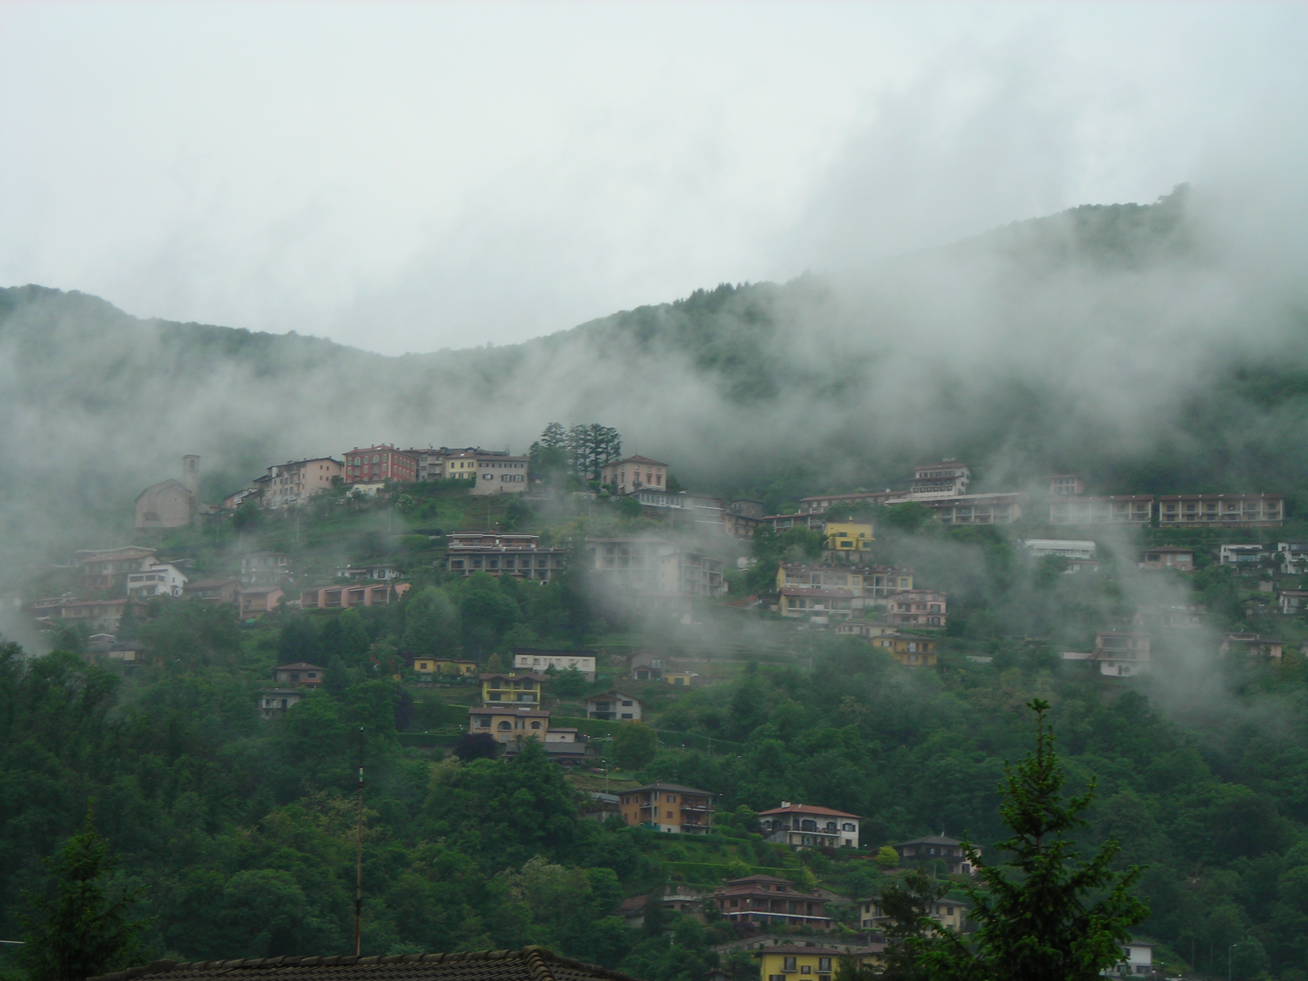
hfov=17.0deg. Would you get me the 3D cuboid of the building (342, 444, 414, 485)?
[{"bbox_3d":[-85.720,-7.120,1370.000,17.400,13.140,16.000,-5,-12,28],"label":"building"}]

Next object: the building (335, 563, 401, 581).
[{"bbox_3d":[-72.770,21.120,1115.000,15.000,5.140,8.500,-3,-11,16],"label":"building"}]

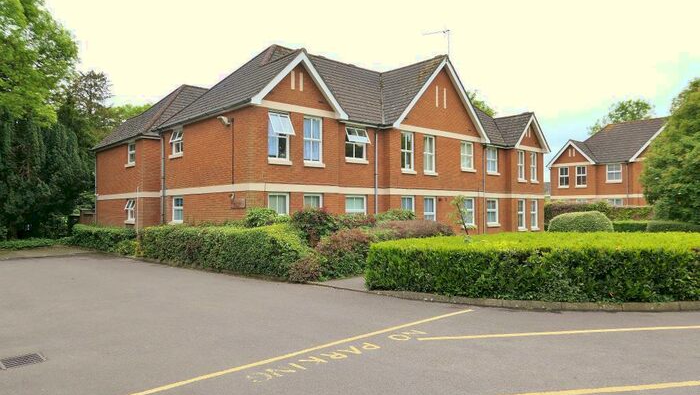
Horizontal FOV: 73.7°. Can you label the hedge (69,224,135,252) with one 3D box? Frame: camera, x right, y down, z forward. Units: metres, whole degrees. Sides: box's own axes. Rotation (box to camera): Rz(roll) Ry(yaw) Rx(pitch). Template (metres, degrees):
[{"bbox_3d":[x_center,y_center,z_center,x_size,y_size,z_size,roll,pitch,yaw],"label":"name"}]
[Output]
[{"bbox_3d":[-9.809,1.635,18.944,1.100,0.880,6.300,1,-2,-44],"label":"hedge"}]

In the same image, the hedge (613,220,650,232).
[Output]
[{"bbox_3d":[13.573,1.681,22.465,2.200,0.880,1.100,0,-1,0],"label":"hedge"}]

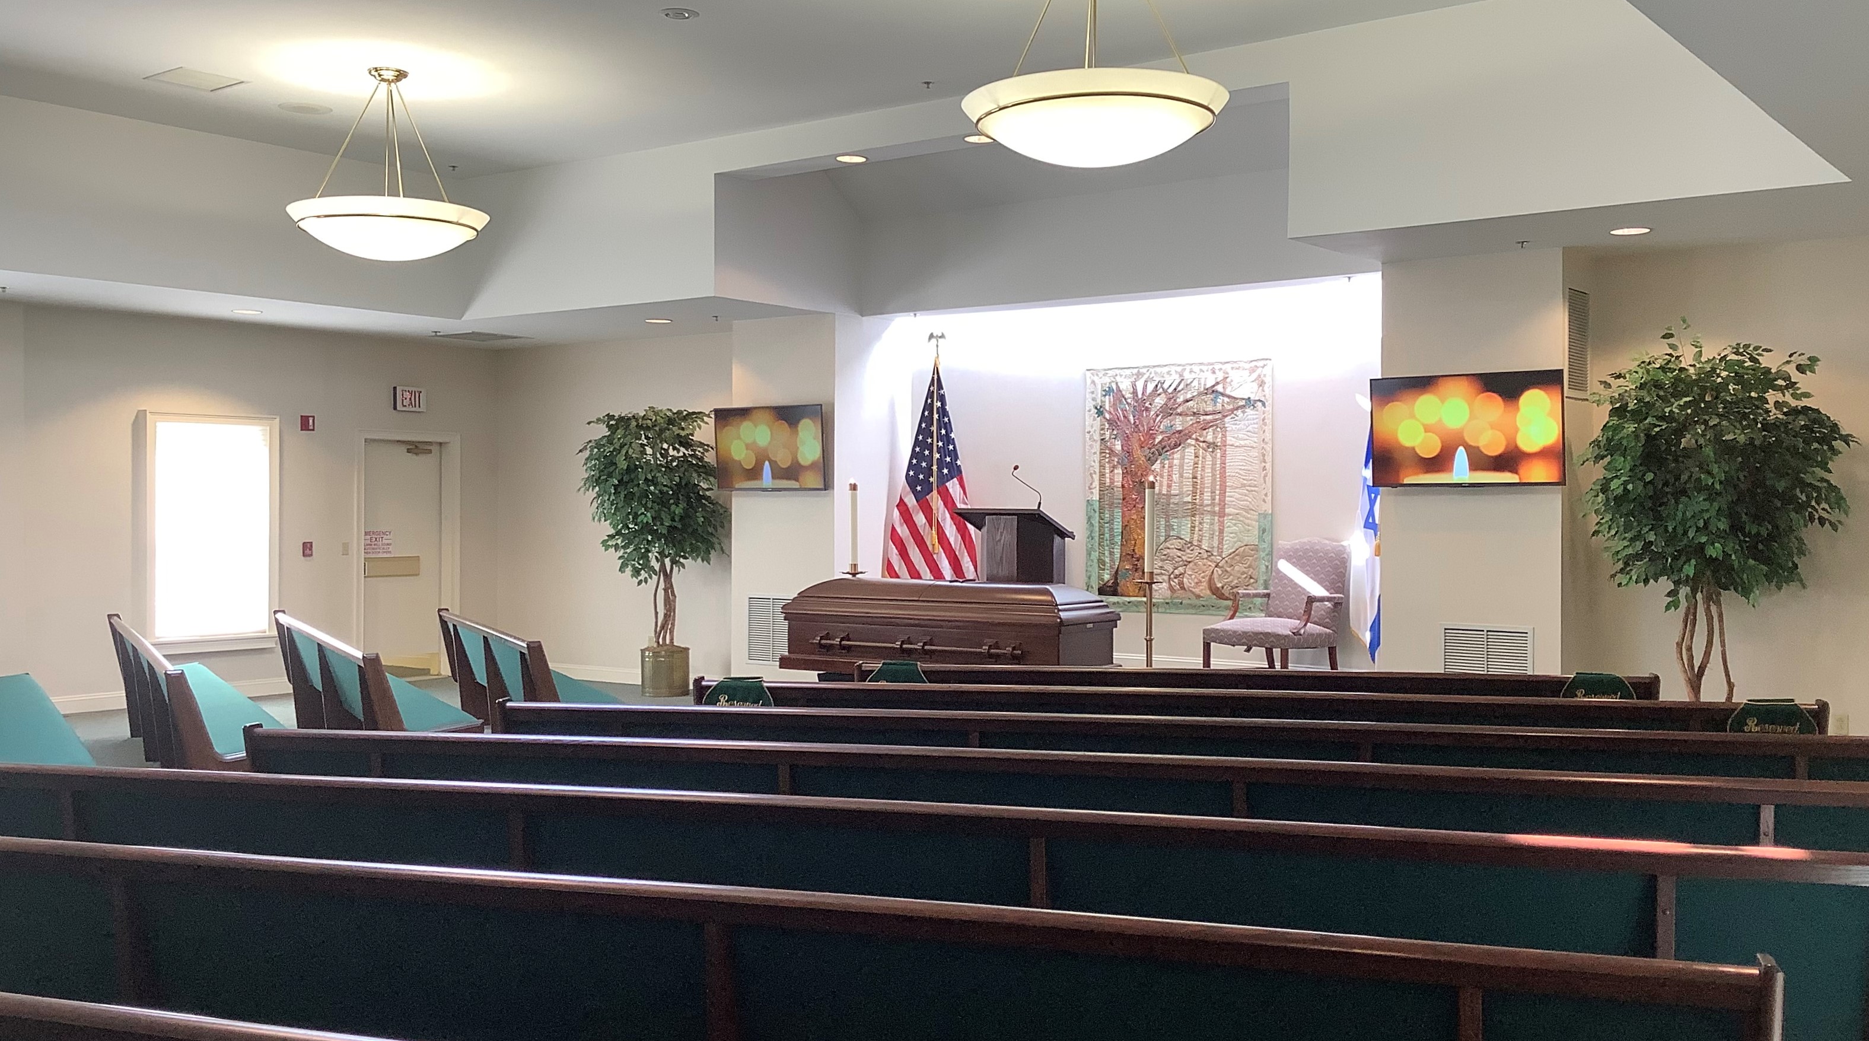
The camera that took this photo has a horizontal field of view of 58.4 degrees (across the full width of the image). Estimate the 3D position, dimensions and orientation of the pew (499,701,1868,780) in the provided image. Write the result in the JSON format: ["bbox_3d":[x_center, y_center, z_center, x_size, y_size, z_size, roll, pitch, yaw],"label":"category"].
[{"bbox_3d":[0.807,1.060,5.735,4.650,0.840,0.620,0,0,12],"label":"pew"}]

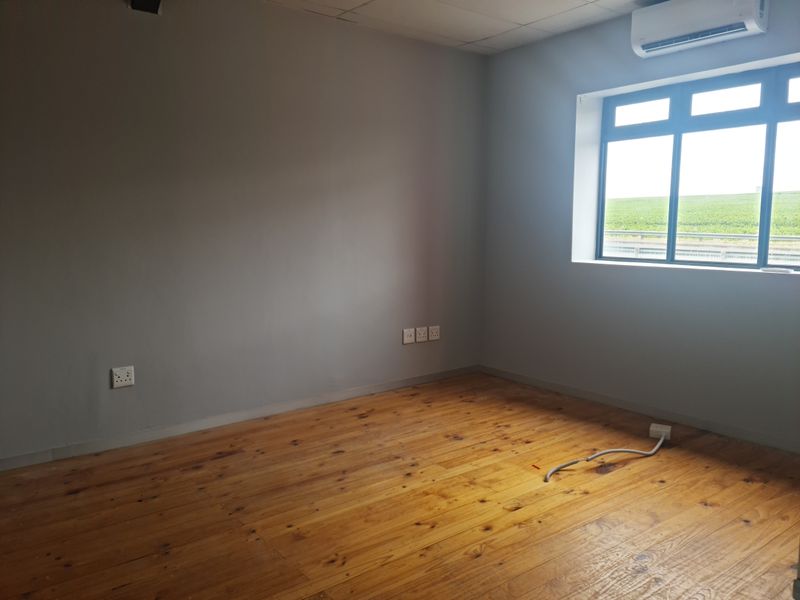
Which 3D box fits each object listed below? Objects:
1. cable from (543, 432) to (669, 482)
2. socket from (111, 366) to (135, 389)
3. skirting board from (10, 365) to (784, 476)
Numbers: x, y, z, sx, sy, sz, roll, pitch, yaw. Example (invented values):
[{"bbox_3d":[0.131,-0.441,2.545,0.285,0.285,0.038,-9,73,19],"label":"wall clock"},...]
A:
[{"bbox_3d":[1.226,0.898,3.589,1.011,0.090,0.120,-4,8,-31],"label":"cable"},{"bbox_3d":[-1.681,0.471,3.795,0.120,0.120,0.020,-5,9,-38],"label":"socket"},{"bbox_3d":[0.076,0.907,3.535,3.893,0.080,2.700,-5,9,-38],"label":"skirting board"}]

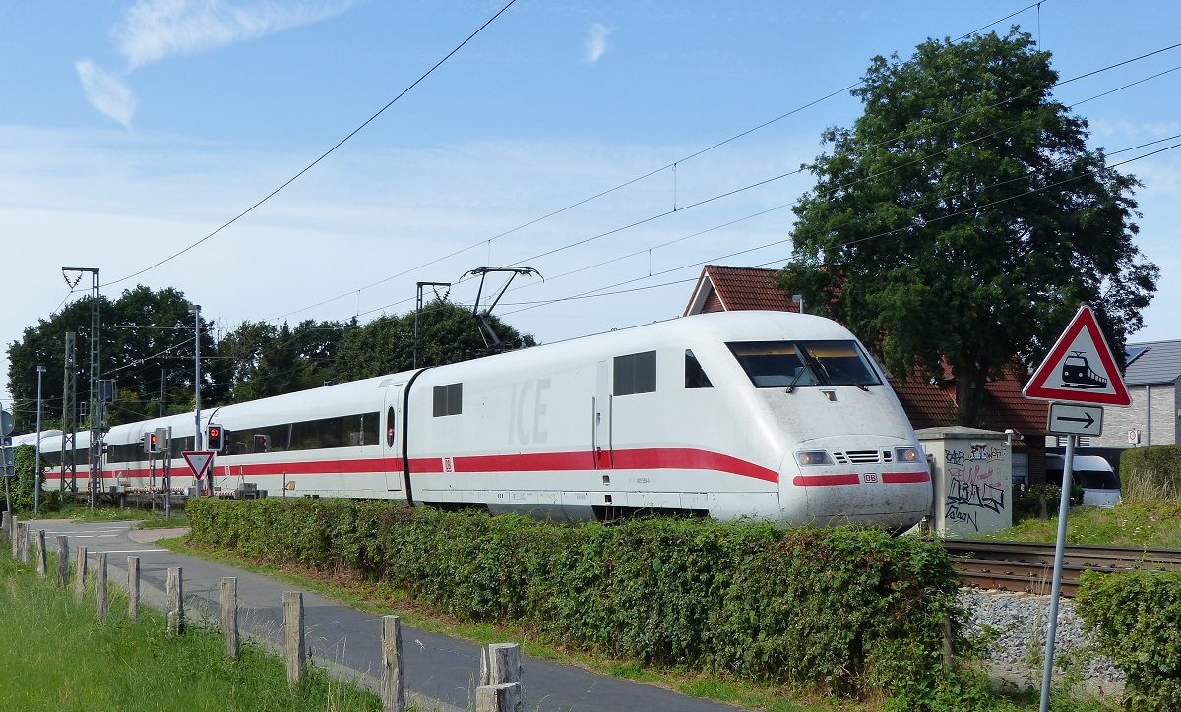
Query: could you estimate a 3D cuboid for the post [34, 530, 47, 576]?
[{"bbox_3d":[-11.083,4.024,41.969,0.165,1.000,0.165,1,-4,-20],"label":"post"}]

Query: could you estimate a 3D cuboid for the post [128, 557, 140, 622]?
[{"bbox_3d":[-6.137,3.189,27.971,0.145,0.950,0.145,1,-4,-20],"label":"post"}]

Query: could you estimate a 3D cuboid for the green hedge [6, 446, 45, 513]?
[{"bbox_3d":[-20.611,4.412,75.873,1.440,2.460,2.000,0,-4,0],"label":"green hedge"}]

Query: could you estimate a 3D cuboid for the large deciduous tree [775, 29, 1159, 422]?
[{"bbox_3d":[11.328,-2.410,62.000,11.300,14.800,11.300,1,-4,-18],"label":"large deciduous tree"}]

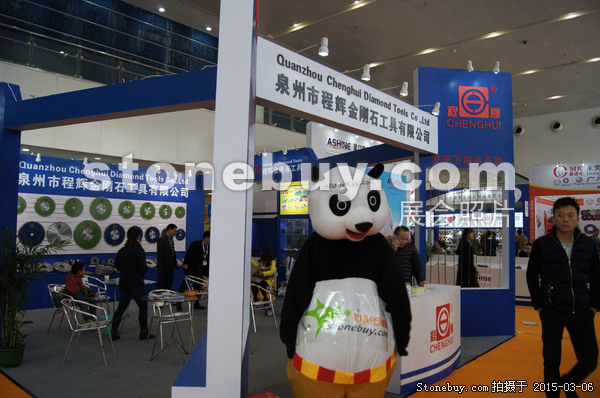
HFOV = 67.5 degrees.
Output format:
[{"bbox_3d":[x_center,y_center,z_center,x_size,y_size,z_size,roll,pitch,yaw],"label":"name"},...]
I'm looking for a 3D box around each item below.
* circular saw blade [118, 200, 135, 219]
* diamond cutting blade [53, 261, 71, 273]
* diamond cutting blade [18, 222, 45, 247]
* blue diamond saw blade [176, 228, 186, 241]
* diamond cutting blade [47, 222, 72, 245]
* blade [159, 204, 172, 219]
[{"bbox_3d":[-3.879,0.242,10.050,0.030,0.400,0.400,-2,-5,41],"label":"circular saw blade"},{"bbox_3d":[-4.871,1.403,9.226,0.350,0.015,0.350,5,28,-43],"label":"diamond cutting blade"},{"bbox_3d":[-5.155,0.689,8.671,0.020,0.470,0.470,-2,-5,42],"label":"diamond cutting blade"},{"bbox_3d":[-2.968,0.903,11.206,0.280,0.280,0.015,5,-6,-43],"label":"blue diamond saw blade"},{"bbox_3d":[-4.819,0.729,9.046,0.020,0.485,0.485,-2,-5,42],"label":"diamond cutting blade"},{"bbox_3d":[-3.220,0.326,10.857,0.020,0.350,0.350,-2,-5,42],"label":"blade"}]

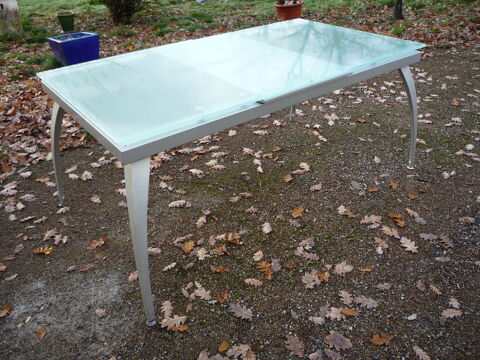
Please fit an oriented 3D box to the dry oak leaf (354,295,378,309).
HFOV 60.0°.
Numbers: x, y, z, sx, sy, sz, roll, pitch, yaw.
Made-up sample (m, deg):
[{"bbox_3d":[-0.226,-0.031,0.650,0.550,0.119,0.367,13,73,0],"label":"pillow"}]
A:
[{"bbox_3d":[0.530,0.511,1.745,0.096,0.020,0.060,12,34,19],"label":"dry oak leaf"}]

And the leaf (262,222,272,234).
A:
[{"bbox_3d":[0.139,0.249,2.159,0.048,0.016,0.092,-1,32,0],"label":"leaf"}]

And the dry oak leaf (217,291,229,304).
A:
[{"bbox_3d":[-0.073,0.499,1.772,0.046,0.016,0.063,-7,33,-9],"label":"dry oak leaf"}]

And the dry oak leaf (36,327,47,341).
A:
[{"bbox_3d":[-0.784,0.607,1.644,0.034,0.018,0.062,-16,35,-22],"label":"dry oak leaf"}]

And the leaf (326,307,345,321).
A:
[{"bbox_3d":[0.393,0.545,1.695,0.077,0.020,0.062,2,32,4],"label":"leaf"}]

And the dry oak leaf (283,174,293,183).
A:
[{"bbox_3d":[0.297,-0.015,2.571,0.051,0.016,0.090,22,39,31],"label":"dry oak leaf"}]

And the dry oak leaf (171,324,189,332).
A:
[{"bbox_3d":[-0.237,0.586,1.642,0.072,0.020,0.046,-5,33,-6],"label":"dry oak leaf"}]

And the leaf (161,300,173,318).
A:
[{"bbox_3d":[-0.305,0.536,1.722,0.045,0.016,0.093,-4,33,-5],"label":"leaf"}]

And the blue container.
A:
[{"bbox_3d":[-1.867,-1.474,4.745,0.431,0.300,0.286,-28,41,-36],"label":"blue container"}]

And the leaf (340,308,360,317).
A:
[{"bbox_3d":[0.454,0.542,1.708,0.080,0.016,0.036,8,33,15],"label":"leaf"}]

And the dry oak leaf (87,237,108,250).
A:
[{"bbox_3d":[-0.705,0.305,2.035,0.058,0.025,0.095,26,42,36],"label":"dry oak leaf"}]

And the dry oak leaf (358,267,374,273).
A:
[{"bbox_3d":[0.581,0.409,1.905,0.068,0.020,0.035,0,32,1],"label":"dry oak leaf"}]

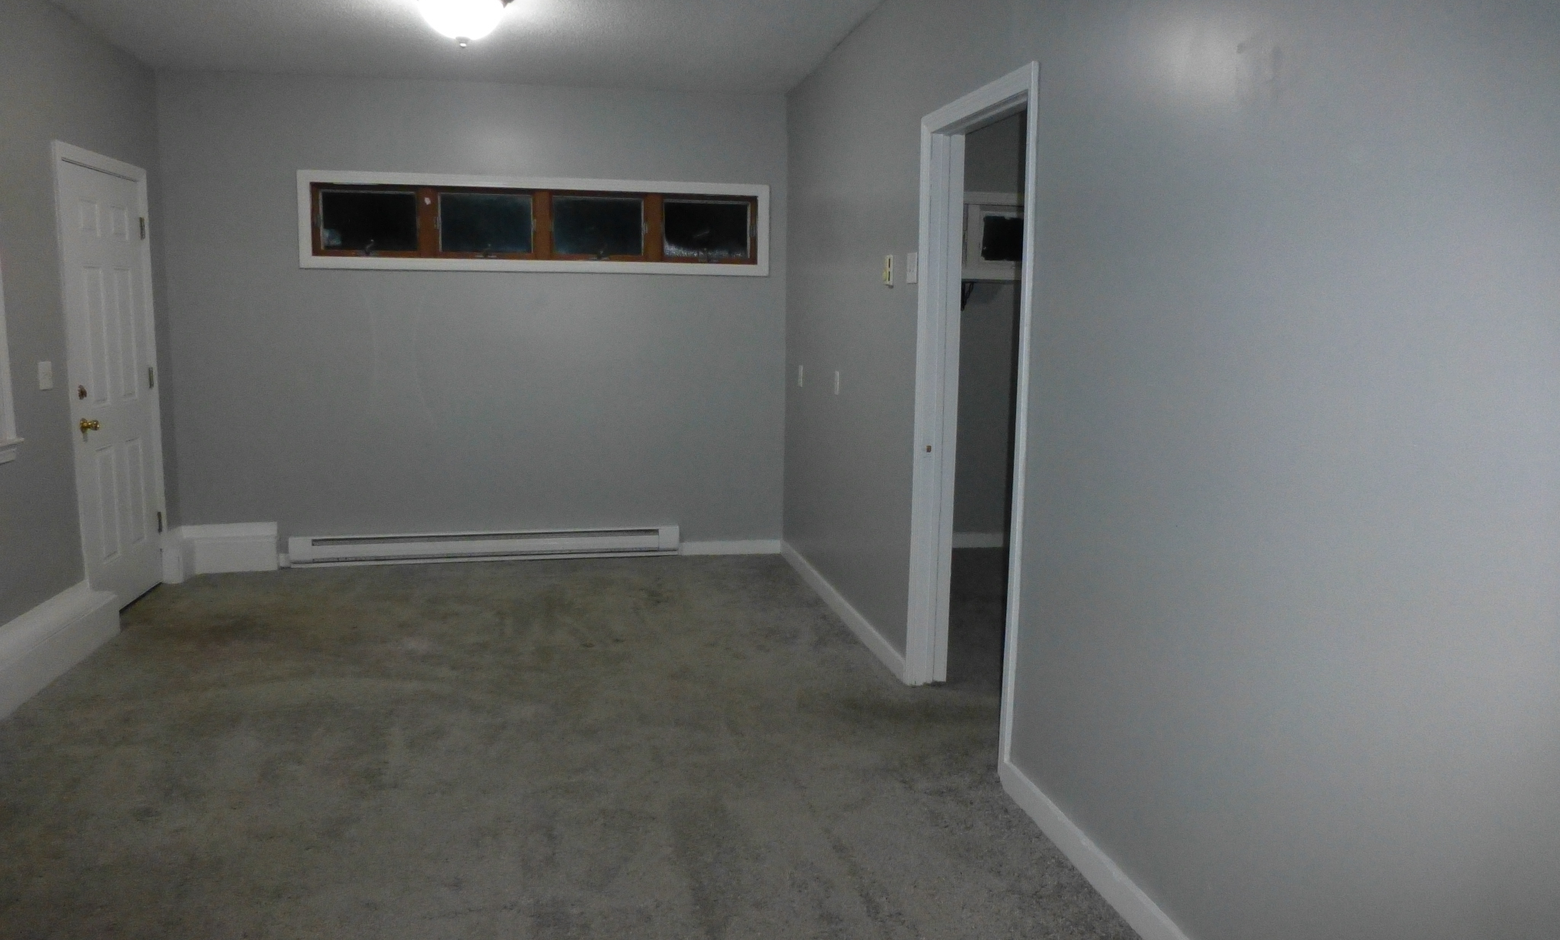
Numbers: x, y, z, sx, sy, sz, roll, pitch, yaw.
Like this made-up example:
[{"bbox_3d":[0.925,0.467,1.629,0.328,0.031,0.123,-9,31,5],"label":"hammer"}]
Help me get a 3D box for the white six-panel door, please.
[{"bbox_3d":[-3.118,-0.390,5.036,0.110,2.075,1.030,-1,8,-12],"label":"white six-panel door"}]

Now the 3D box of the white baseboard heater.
[{"bbox_3d":[-1.631,0.427,6.125,2.118,0.174,0.075,-1,8,-12],"label":"white baseboard heater"}]

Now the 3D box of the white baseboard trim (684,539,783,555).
[{"bbox_3d":[-0.294,0.471,6.439,0.617,0.082,0.020,-1,8,-12],"label":"white baseboard trim"}]

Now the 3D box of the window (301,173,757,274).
[{"bbox_3d":[-1.305,-1.352,6.000,2.519,0.510,0.100,-1,8,-12],"label":"window"}]

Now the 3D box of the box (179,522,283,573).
[{"bbox_3d":[-2.963,0.425,5.829,0.470,0.260,0.110,-1,8,-12],"label":"box"}]

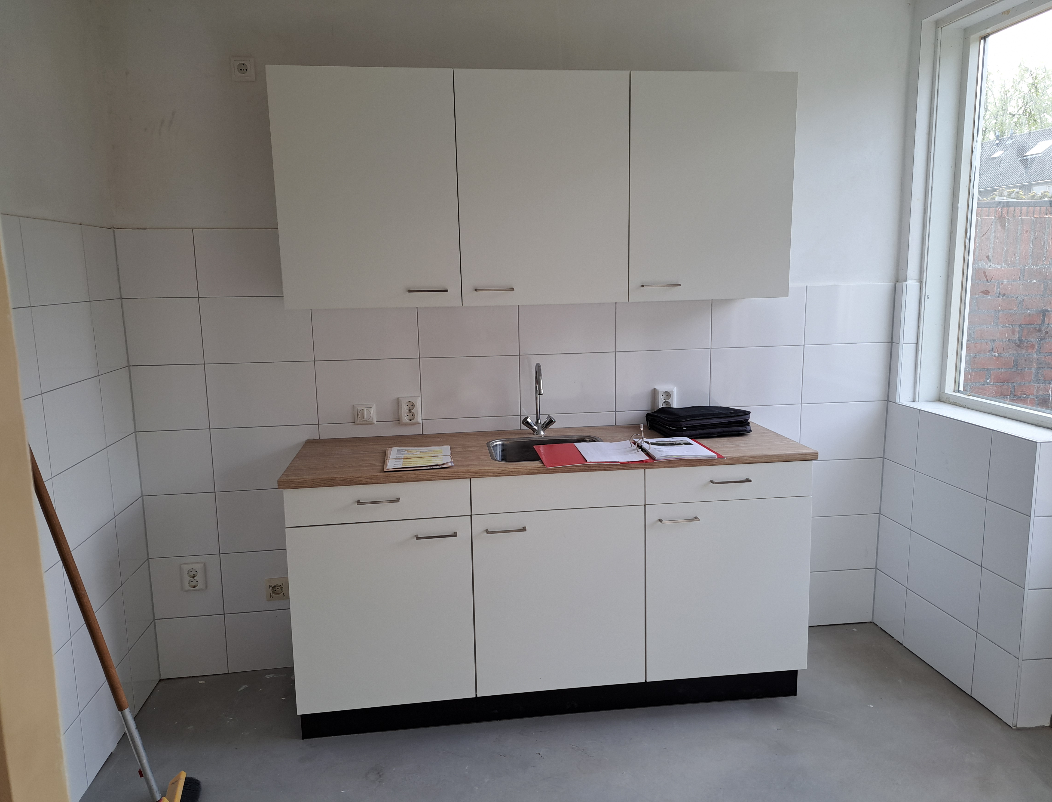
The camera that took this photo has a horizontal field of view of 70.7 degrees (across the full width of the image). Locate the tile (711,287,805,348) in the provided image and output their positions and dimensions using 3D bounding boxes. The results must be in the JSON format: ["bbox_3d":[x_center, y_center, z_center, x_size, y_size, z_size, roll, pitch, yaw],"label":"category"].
[{"bbox_3d":[0.971,-0.349,3.091,0.401,0.248,0.010,-2,10,-7],"label":"tile"}]

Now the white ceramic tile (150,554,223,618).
[{"bbox_3d":[-1.334,0.729,2.923,0.268,0.249,0.014,-2,10,-7],"label":"white ceramic tile"}]

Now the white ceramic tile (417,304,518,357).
[{"bbox_3d":[-0.222,-0.300,2.900,0.396,0.249,0.014,-2,10,-7],"label":"white ceramic tile"}]

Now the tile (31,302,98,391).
[{"bbox_3d":[-1.431,-0.179,2.306,0.010,0.250,0.400,-2,9,-8],"label":"tile"}]

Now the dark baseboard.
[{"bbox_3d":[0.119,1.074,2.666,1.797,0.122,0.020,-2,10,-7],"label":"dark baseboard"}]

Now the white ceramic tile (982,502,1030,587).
[{"bbox_3d":[1.656,0.488,2.551,0.010,0.249,0.198,-2,9,-6],"label":"white ceramic tile"}]

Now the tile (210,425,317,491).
[{"bbox_3d":[-1.016,0.225,2.904,0.400,0.249,0.010,-2,9,-7],"label":"tile"}]

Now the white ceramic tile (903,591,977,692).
[{"bbox_3d":[1.653,0.952,2.967,0.010,0.251,0.393,-2,10,-7],"label":"white ceramic tile"}]

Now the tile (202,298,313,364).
[{"bbox_3d":[-1.012,-0.270,2.801,0.396,0.249,0.014,-2,10,-7],"label":"tile"}]

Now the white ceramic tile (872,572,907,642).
[{"bbox_3d":[1.609,0.899,3.264,0.010,0.251,0.210,-2,10,-7],"label":"white ceramic tile"}]

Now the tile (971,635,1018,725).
[{"bbox_3d":[1.665,0.987,2.631,0.010,0.255,0.198,-2,9,-6],"label":"tile"}]

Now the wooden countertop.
[{"bbox_3d":[0.075,0.182,2.736,1.802,0.032,0.595,-2,9,-7],"label":"wooden countertop"}]

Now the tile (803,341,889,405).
[{"bbox_3d":[1.356,-0.114,3.140,0.390,0.249,0.014,-2,10,-7],"label":"tile"}]

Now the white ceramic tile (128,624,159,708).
[{"bbox_3d":[-1.459,1.015,2.839,0.010,0.258,0.266,-2,9,-8],"label":"white ceramic tile"}]

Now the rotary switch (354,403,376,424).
[{"bbox_3d":[-0.627,0.054,2.883,0.080,0.080,0.030,-2,10,-7],"label":"rotary switch"}]

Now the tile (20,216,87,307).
[{"bbox_3d":[-1.420,-0.422,2.238,0.014,0.249,0.393,-2,10,-9],"label":"tile"}]

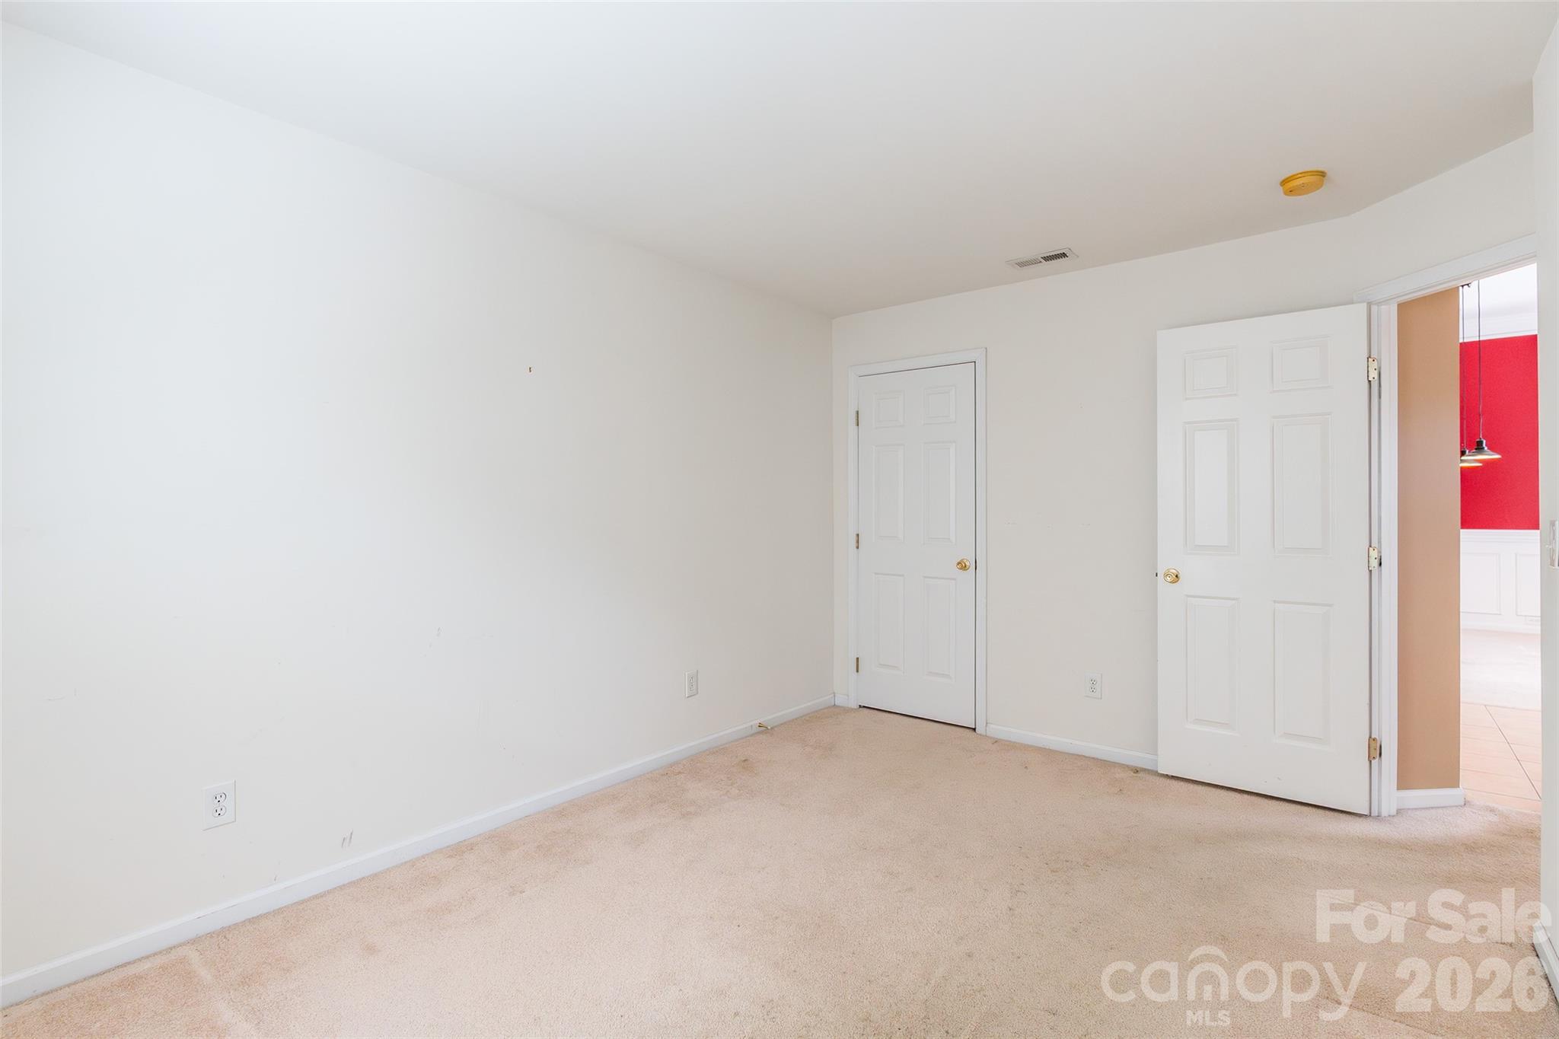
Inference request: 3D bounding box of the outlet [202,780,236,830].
[{"bbox_3d":[-1.649,0.843,2.040,0.009,0.122,0.078,0,1,40],"label":"outlet"}]

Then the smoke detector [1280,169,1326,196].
[{"bbox_3d":[1.905,-1.218,2.520,0.137,0.039,0.137,0,1,40],"label":"smoke detector"}]

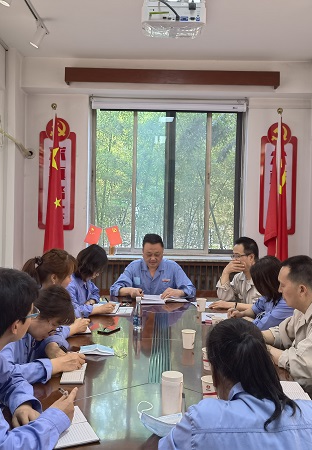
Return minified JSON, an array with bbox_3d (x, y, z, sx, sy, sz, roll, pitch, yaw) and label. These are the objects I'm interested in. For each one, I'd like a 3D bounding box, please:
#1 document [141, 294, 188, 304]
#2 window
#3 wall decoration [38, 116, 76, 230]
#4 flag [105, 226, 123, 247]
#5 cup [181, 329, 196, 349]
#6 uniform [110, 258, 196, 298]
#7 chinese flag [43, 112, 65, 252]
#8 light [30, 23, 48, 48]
[{"bbox_3d":[0.069,0.577,3.545,0.370,0.025,0.250,1,1,1],"label":"document"},{"bbox_3d":[0.127,-0.483,5.168,1.650,1.620,0.100,1,1,1],"label":"window"},{"bbox_3d":[-1.039,-0.537,4.947,0.387,1.181,0.025,1,1,1],"label":"wall decoration"},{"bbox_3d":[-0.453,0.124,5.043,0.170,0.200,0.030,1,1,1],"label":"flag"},{"bbox_3d":[0.167,0.580,2.398,0.075,0.087,0.075,1,1,1],"label":"cup"},{"bbox_3d":[-0.021,0.560,3.936,0.710,0.580,0.450,1,1,1],"label":"uniform"},{"bbox_3d":[-1.038,-0.373,4.771,0.240,1.520,0.170,1,1,1],"label":"chinese flag"},{"bbox_3d":[-0.948,-1.543,3.810,0.110,0.210,0.130,2,1,12],"label":"light"}]

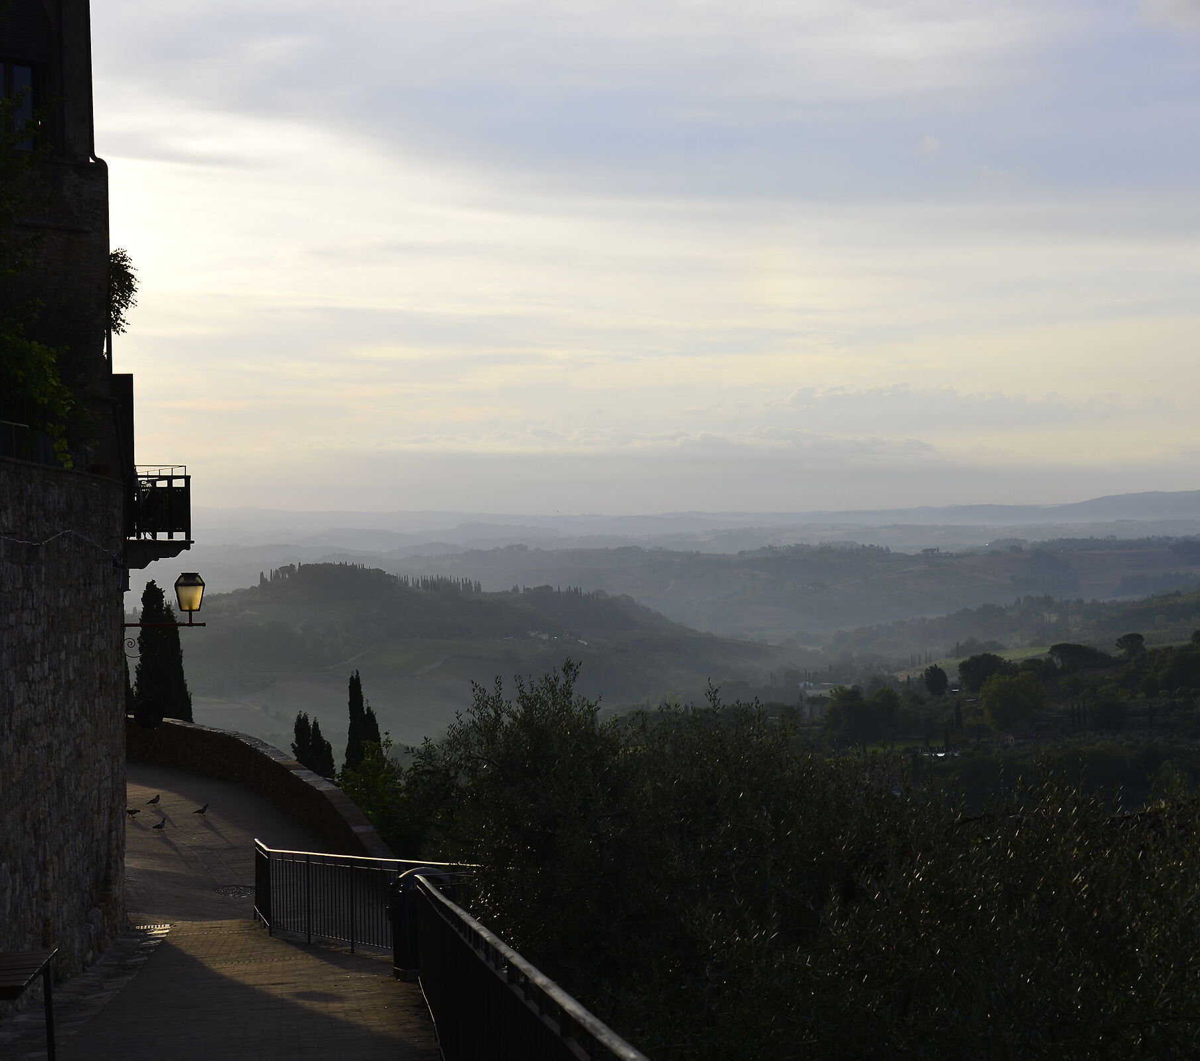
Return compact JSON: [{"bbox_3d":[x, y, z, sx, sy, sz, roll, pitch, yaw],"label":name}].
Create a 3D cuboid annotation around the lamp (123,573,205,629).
[{"bbox_3d":[-5.803,0.938,29.500,1.130,0.780,0.420,0,1,-12],"label":"lamp"}]

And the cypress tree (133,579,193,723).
[{"bbox_3d":[-12.411,4.059,63.000,1.700,5.400,1.700,0,1,-12],"label":"cypress tree"}]

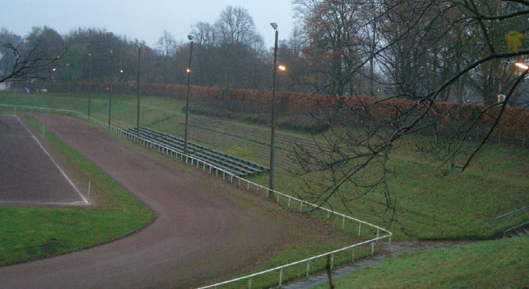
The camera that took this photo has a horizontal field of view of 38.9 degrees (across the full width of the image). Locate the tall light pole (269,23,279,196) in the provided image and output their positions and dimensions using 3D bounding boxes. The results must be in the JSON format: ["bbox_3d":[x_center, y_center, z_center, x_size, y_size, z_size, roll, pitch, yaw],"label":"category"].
[{"bbox_3d":[0.545,-2.305,51.041,0.550,12.060,0.450,1,4,-21],"label":"tall light pole"}]

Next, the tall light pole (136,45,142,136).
[{"bbox_3d":[-15.881,-6.424,94.165,0.550,12.170,0.450,1,4,-21],"label":"tall light pole"}]

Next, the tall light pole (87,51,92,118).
[{"bbox_3d":[-31.773,-10.371,135.845,0.550,12.210,0.450,1,4,-21],"label":"tall light pole"}]

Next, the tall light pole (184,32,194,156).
[{"bbox_3d":[-7.468,-4.487,72.733,0.550,12.230,0.450,1,4,-21],"label":"tall light pole"}]

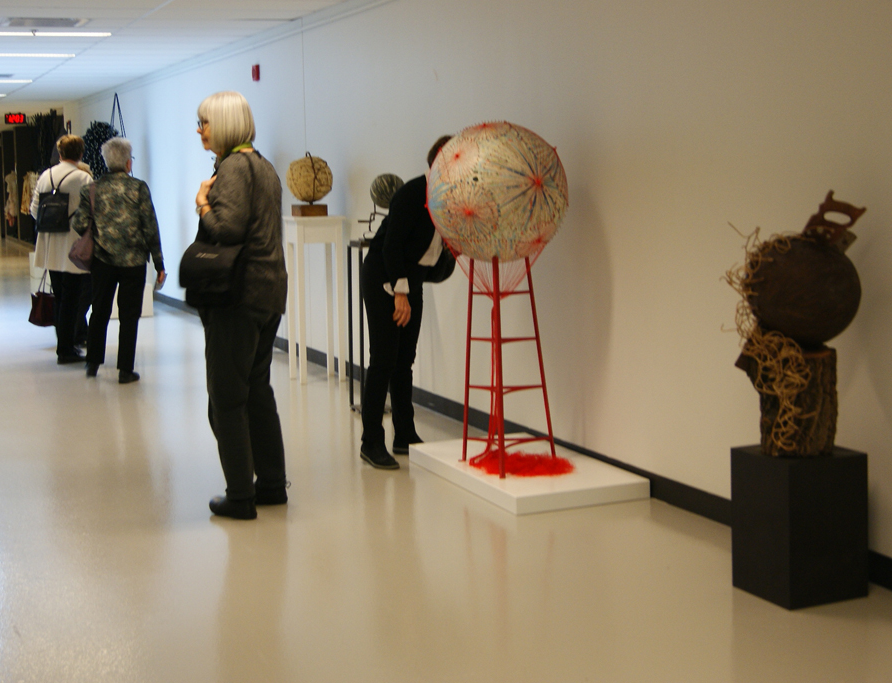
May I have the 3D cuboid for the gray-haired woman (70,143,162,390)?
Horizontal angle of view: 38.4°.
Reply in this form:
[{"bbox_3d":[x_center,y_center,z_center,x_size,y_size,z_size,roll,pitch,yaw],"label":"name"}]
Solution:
[{"bbox_3d":[-2.209,-0.551,8.660,0.600,1.650,0.380,-1,7,-3],"label":"gray-haired woman"}]

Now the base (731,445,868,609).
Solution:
[{"bbox_3d":[1.129,0.575,4.090,0.305,0.459,0.285,-4,8,-24],"label":"base"}]

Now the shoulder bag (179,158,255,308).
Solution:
[{"bbox_3d":[-0.895,-0.423,4.970,0.260,0.585,0.170,2,8,22],"label":"shoulder bag"}]

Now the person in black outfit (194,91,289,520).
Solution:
[{"bbox_3d":[-0.830,-0.158,5.197,0.400,1.690,0.500,1,8,17],"label":"person in black outfit"}]

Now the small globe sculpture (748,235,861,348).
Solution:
[{"bbox_3d":[1.120,-0.156,3.993,0.345,0.345,0.345,-1,7,0],"label":"small globe sculpture"}]

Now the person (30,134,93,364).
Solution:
[{"bbox_3d":[-2.890,-0.698,9.660,0.470,1.690,0.420,-1,7,2],"label":"person"}]

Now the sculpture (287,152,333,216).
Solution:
[{"bbox_3d":[-0.891,-1.030,8.370,0.300,0.410,0.300,-4,8,-24],"label":"sculpture"}]

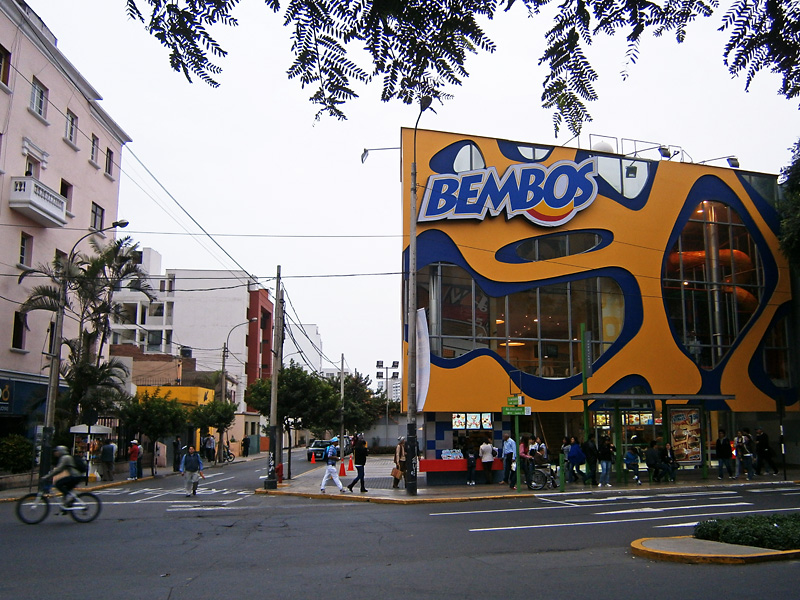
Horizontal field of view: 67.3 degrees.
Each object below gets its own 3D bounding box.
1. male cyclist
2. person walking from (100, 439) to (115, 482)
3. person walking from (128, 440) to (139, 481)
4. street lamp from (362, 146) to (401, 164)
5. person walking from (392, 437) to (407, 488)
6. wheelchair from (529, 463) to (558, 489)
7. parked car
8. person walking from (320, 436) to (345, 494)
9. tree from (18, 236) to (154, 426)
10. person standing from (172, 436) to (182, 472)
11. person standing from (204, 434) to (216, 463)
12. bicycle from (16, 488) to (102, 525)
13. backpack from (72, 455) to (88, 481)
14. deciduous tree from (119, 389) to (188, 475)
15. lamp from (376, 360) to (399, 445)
[{"bbox_3d":[-7.807,4.152,13.900,0.980,1.420,0.520,3,-13,-15],"label":"male cyclist"},{"bbox_3d":[-11.565,6.366,23.962,0.550,1.700,0.450,5,-12,-23],"label":"person walking"},{"bbox_3d":[-11.359,6.869,25.780,0.400,1.639,0.500,-4,-13,17],"label":"person walking"},{"bbox_3d":[-0.790,-5.999,25.000,1.700,0.680,0.450,0,-13,0],"label":"street lamp"},{"bbox_3d":[0.010,5.260,19.479,0.420,1.629,0.520,-7,-14,26],"label":"person walking"},{"bbox_3d":[4.585,5.658,19.433,1.020,0.900,0.620,1,-11,-6],"label":"wheelchair"},{"bbox_3d":[-5.585,10.980,44.143,1.750,1.500,4.200,1,-11,-3],"label":"parked car"},{"bbox_3d":[-2.072,5.210,19.031,0.750,1.700,0.500,1,-11,-6],"label":"person walking"},{"bbox_3d":[-15.133,2.182,29.512,5.800,11.024,5.500,0,-13,0],"label":"tree"},{"bbox_3d":[-10.294,7.156,27.960,0.500,1.680,0.380,8,-14,-36],"label":"person standing"},{"bbox_3d":[-11.927,9.384,37.989,0.520,1.719,0.400,2,-13,-9],"label":"person standing"},{"bbox_3d":[-7.933,4.716,14.095,1.750,1.000,0.550,3,-11,-15],"label":"bicycle"},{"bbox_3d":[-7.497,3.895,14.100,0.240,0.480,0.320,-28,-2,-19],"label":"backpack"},{"bbox_3d":[-10.947,5.927,27.015,2.950,3.776,2.950,0,-13,0],"label":"deciduous tree"},{"bbox_3d":[-1.131,9.461,53.879,1.950,8.000,0.700,0,-13,0],"label":"lamp"}]

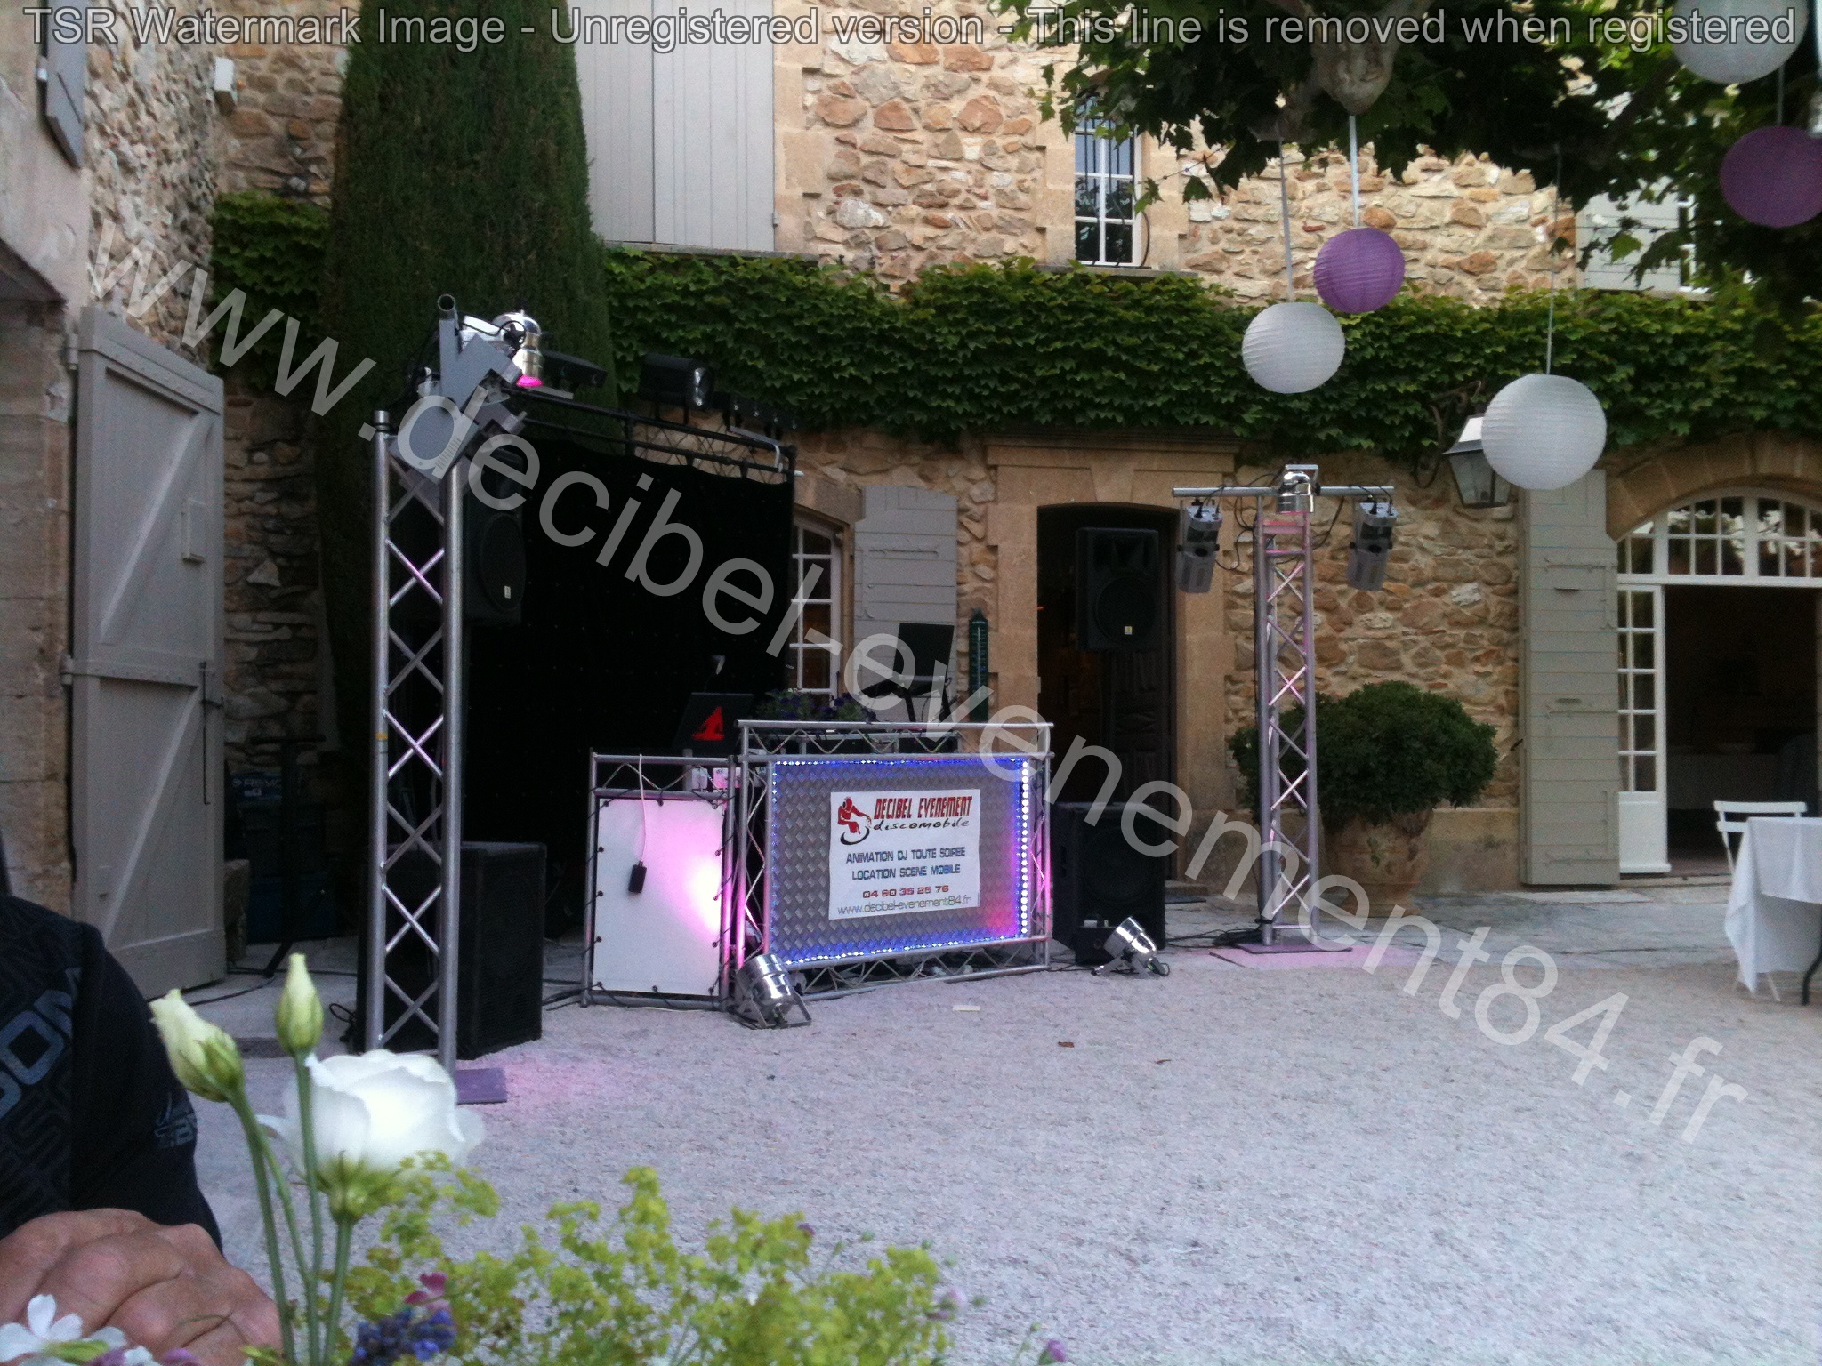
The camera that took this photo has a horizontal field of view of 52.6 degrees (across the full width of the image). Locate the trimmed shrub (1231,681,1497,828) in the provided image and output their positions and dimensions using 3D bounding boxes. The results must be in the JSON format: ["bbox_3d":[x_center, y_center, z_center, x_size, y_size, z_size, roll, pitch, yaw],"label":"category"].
[{"bbox_3d":[2.641,0.415,10.743,1.500,0.856,1.350,0,-1,-13],"label":"trimmed shrub"}]

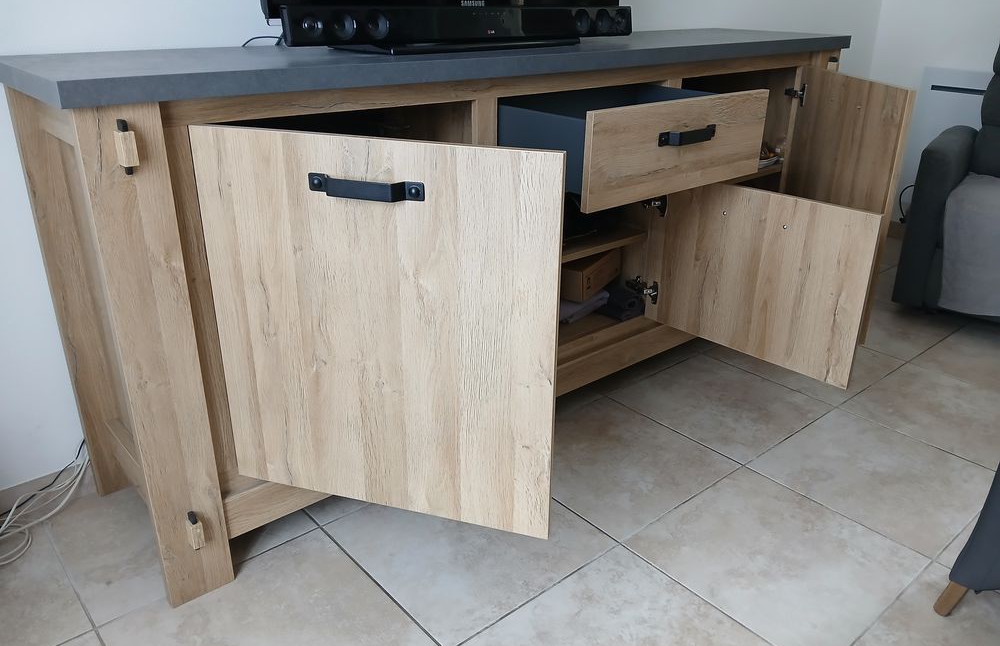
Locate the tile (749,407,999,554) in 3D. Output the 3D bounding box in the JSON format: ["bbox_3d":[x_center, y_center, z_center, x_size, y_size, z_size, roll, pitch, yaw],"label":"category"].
[{"bbox_3d":[0.917,0.367,1.830,0.450,0.010,0.446,-18,29,-37],"label":"tile"}]

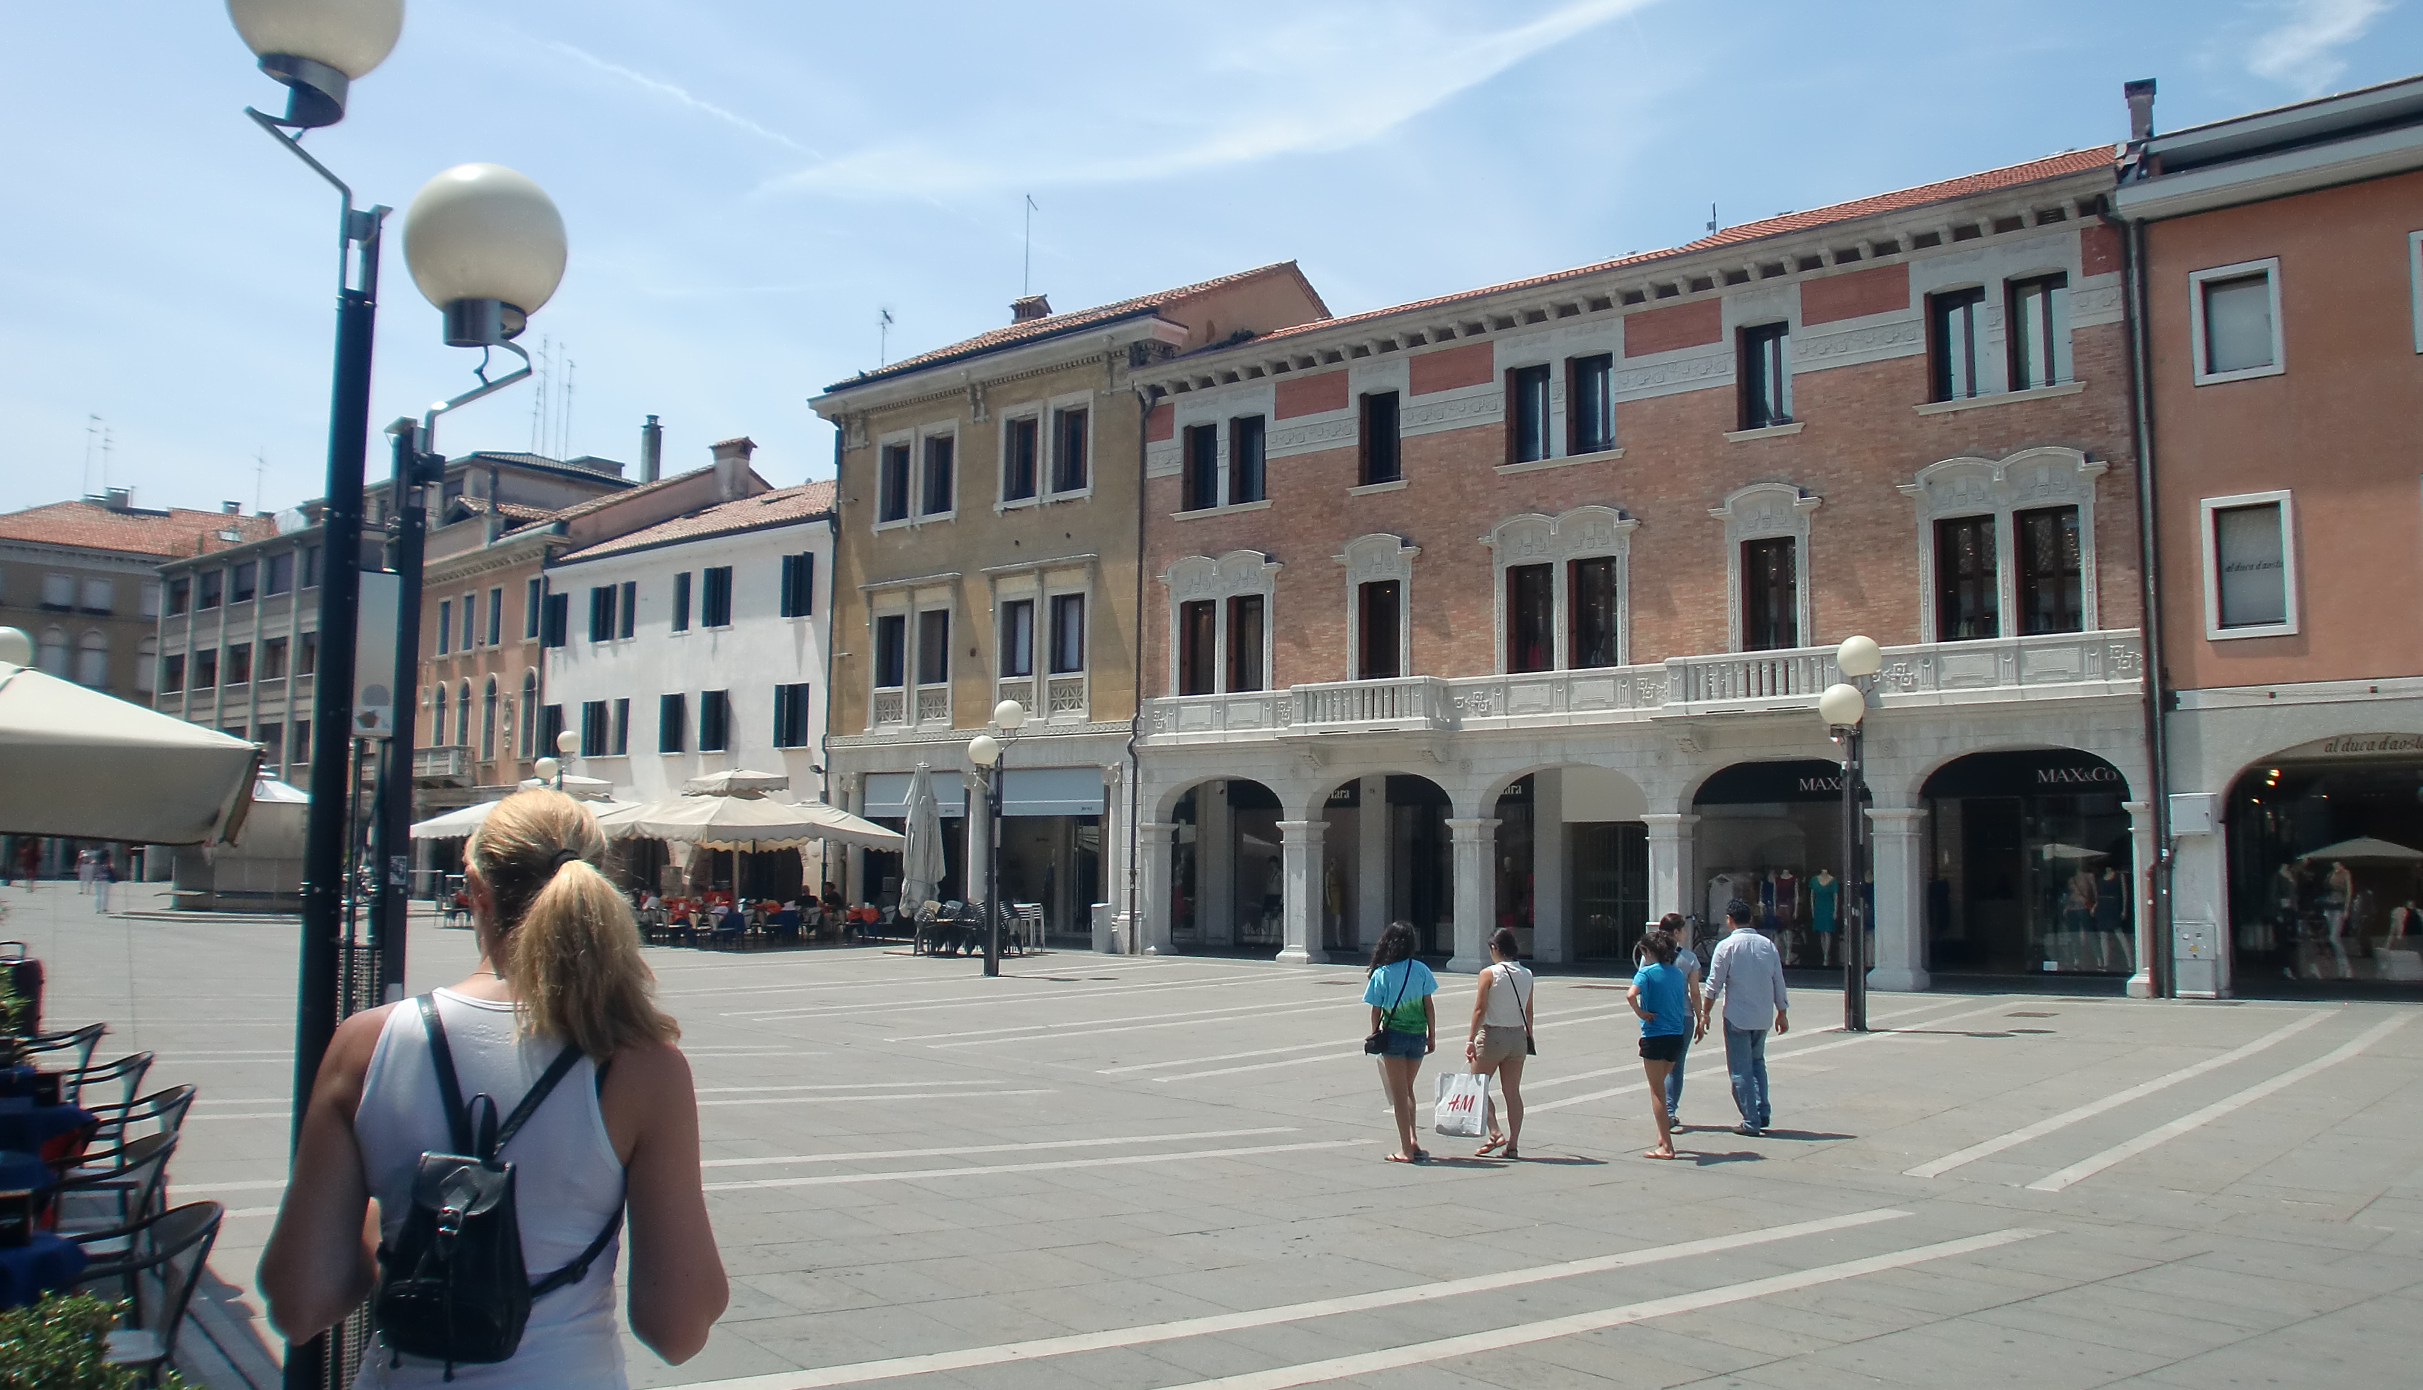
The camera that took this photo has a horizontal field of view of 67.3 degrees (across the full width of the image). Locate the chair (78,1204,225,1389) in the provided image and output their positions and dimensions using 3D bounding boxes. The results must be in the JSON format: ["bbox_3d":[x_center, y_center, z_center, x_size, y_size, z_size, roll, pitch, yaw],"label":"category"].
[{"bbox_3d":[-2.992,1.774,4.842,0.550,0.820,0.550,4,-7,-33],"label":"chair"}]

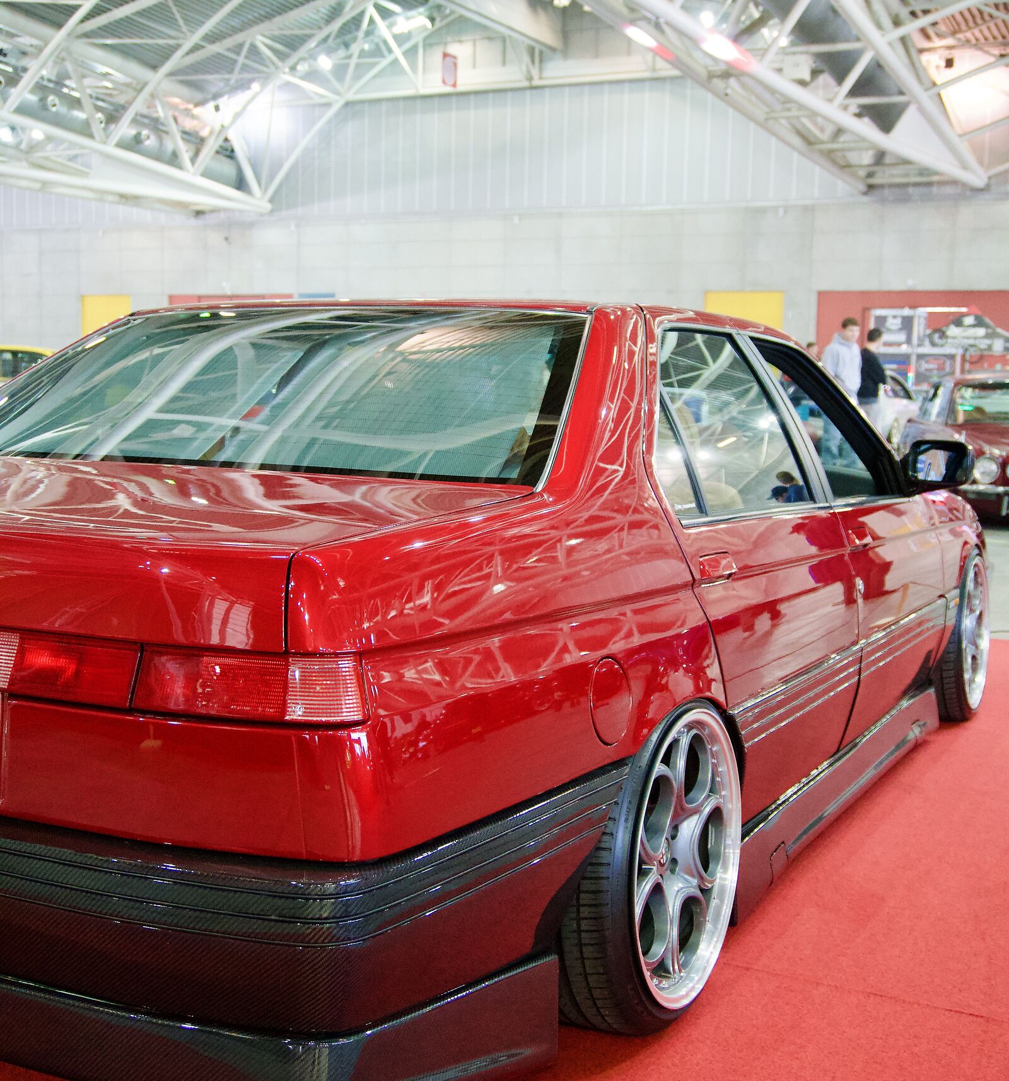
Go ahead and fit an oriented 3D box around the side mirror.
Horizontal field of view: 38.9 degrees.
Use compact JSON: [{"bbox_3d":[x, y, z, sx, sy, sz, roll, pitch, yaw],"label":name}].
[{"bbox_3d":[1.255,-0.220,4.154,0.220,0.150,0.130,5,8,28],"label":"side mirror"}]

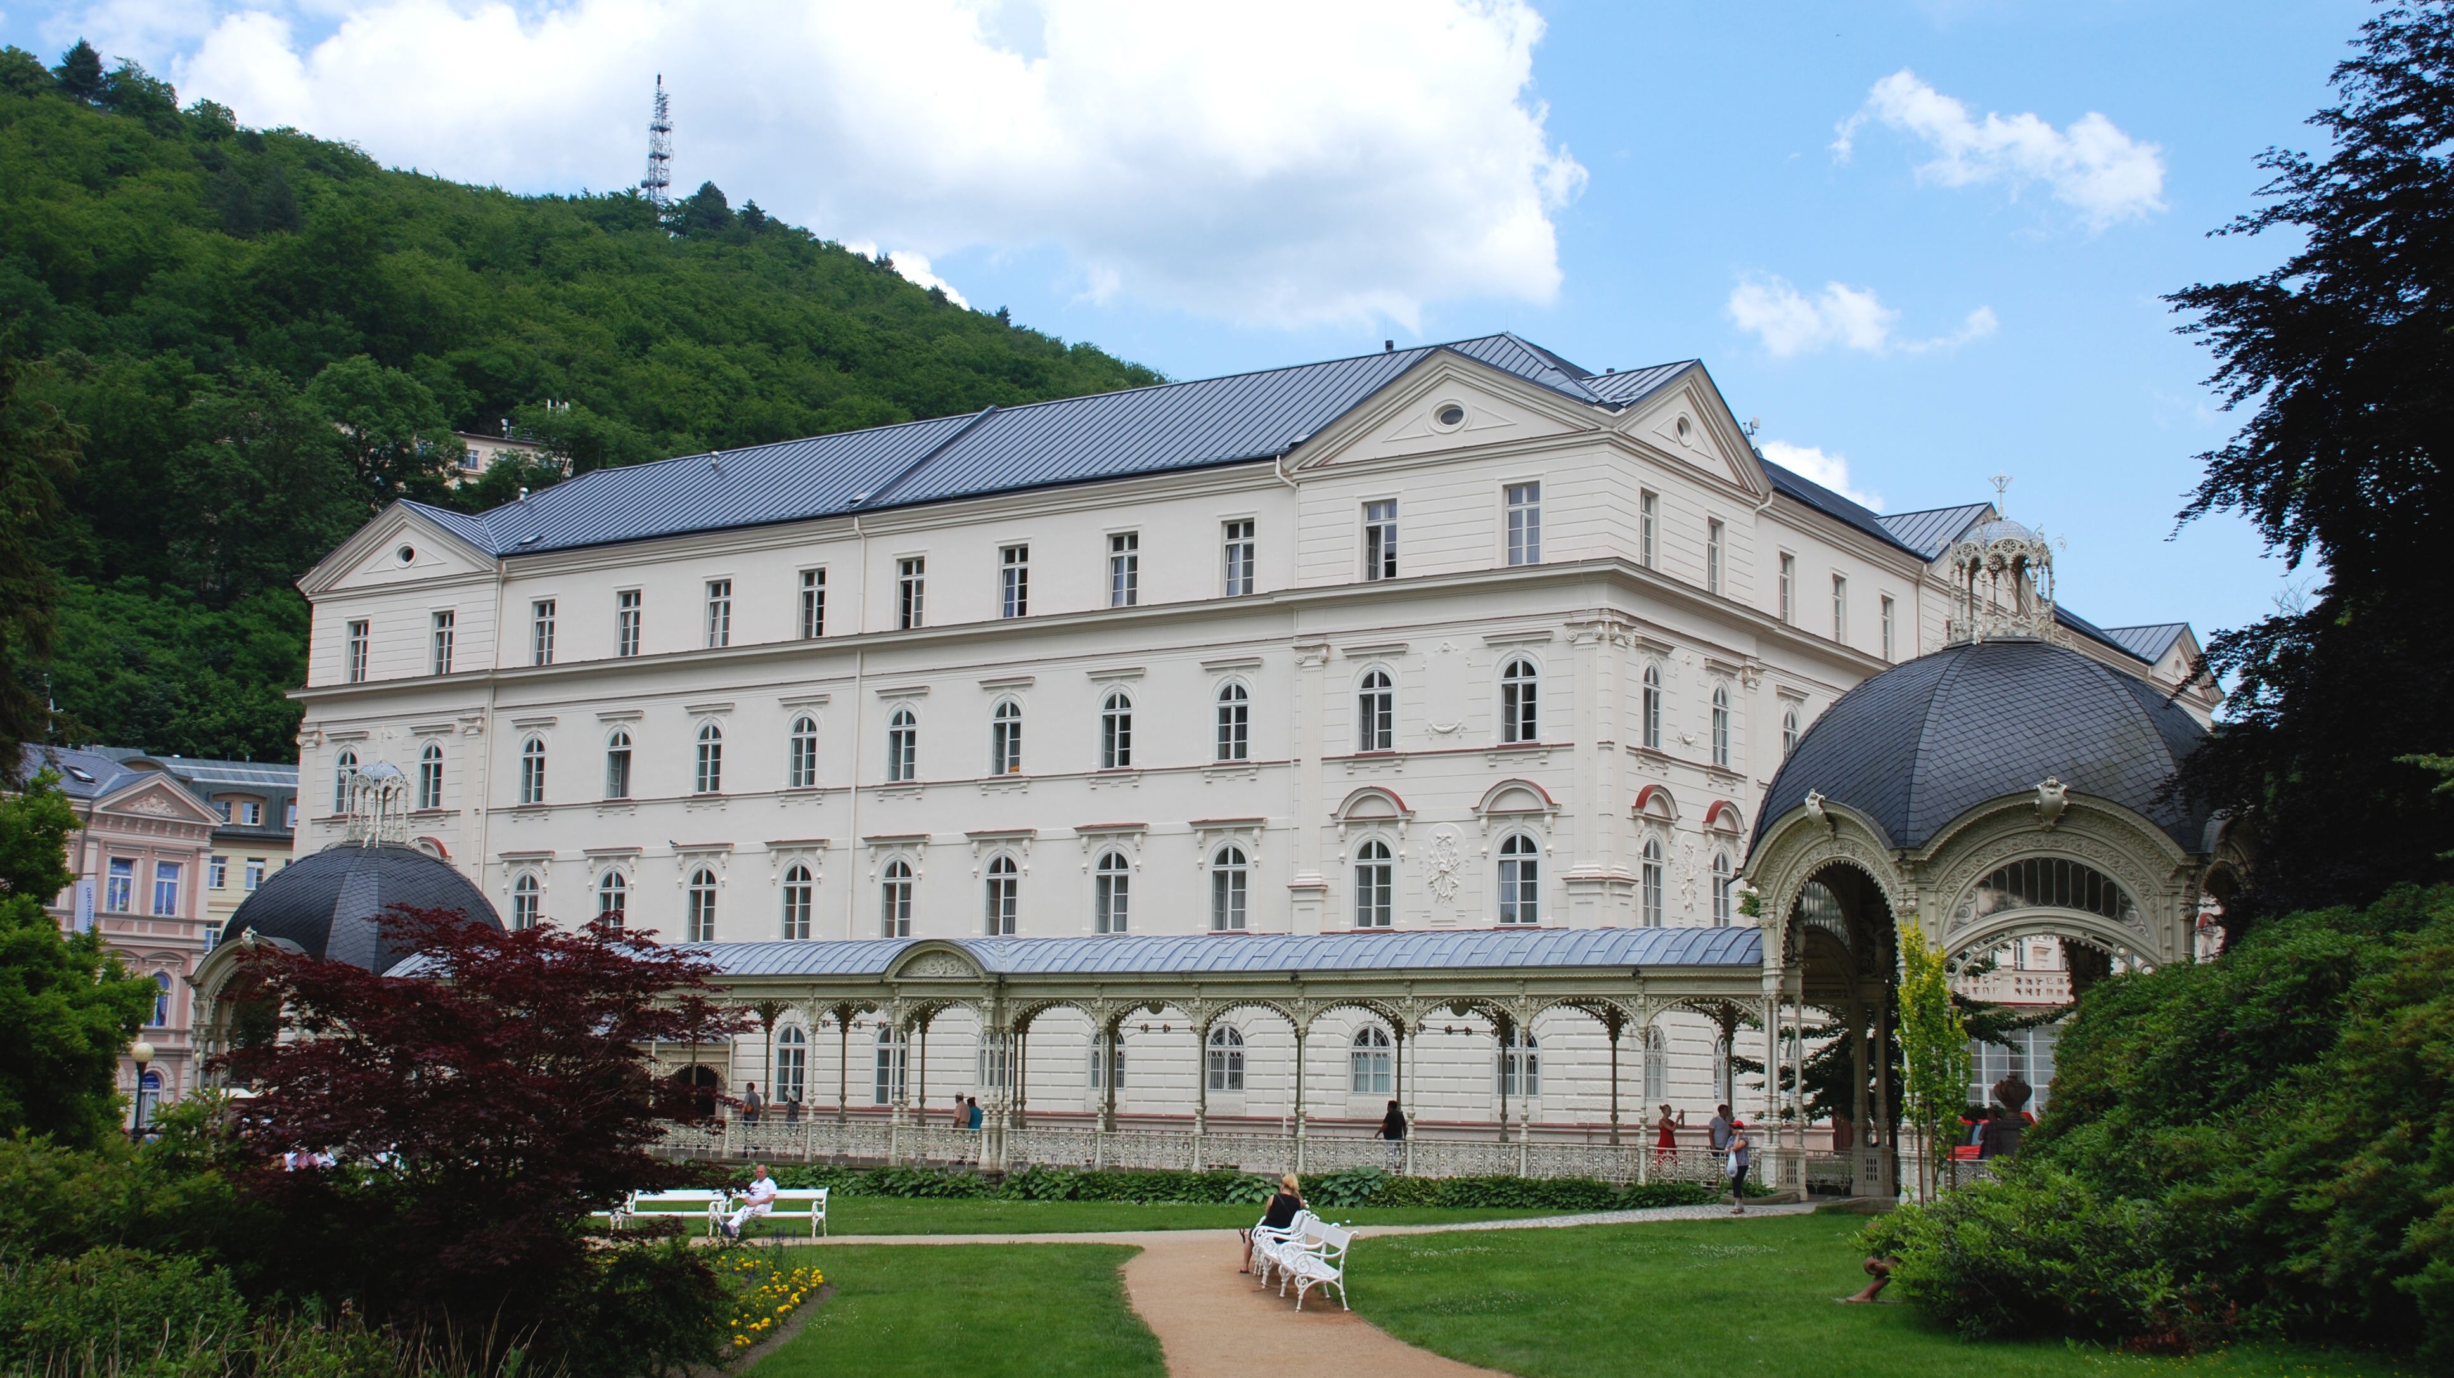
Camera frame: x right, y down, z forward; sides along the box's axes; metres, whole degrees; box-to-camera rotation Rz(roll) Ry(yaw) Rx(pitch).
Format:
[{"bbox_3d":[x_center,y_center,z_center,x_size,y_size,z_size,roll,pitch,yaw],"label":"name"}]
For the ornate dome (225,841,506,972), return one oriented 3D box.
[{"bbox_3d":[-24.408,6.228,81.000,8.200,3.900,8.200,-4,-10,33],"label":"ornate dome"}]

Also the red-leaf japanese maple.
[{"bbox_3d":[-5.810,3.429,22.300,4.100,3.500,4.000,1,-8,0],"label":"red-leaf japanese maple"}]

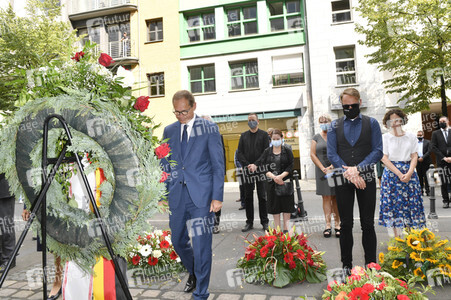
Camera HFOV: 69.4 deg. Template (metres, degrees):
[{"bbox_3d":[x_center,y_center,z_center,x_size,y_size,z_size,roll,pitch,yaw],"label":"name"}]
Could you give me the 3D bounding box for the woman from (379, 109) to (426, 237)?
[{"bbox_3d":[2.284,0.323,4.200,0.560,1.700,0.400,-4,-1,27],"label":"woman"}]

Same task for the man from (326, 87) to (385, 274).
[{"bbox_3d":[1.238,0.310,3.100,0.550,1.810,0.400,-4,-1,22],"label":"man"}]

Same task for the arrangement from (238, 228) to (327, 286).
[{"bbox_3d":[0.559,1.028,3.250,0.880,0.470,0.680,-3,-1,9],"label":"arrangement"}]

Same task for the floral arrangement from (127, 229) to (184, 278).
[{"bbox_3d":[-0.759,1.105,3.580,0.700,0.460,0.580,-3,-1,-6],"label":"floral arrangement"}]

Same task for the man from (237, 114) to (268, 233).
[{"bbox_3d":[0.455,0.359,5.200,0.540,1.850,0.360,-3,-1,13],"label":"man"}]

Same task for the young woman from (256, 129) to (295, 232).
[{"bbox_3d":[0.835,0.492,5.080,0.520,1.620,0.380,-3,-1,14],"label":"young woman"}]

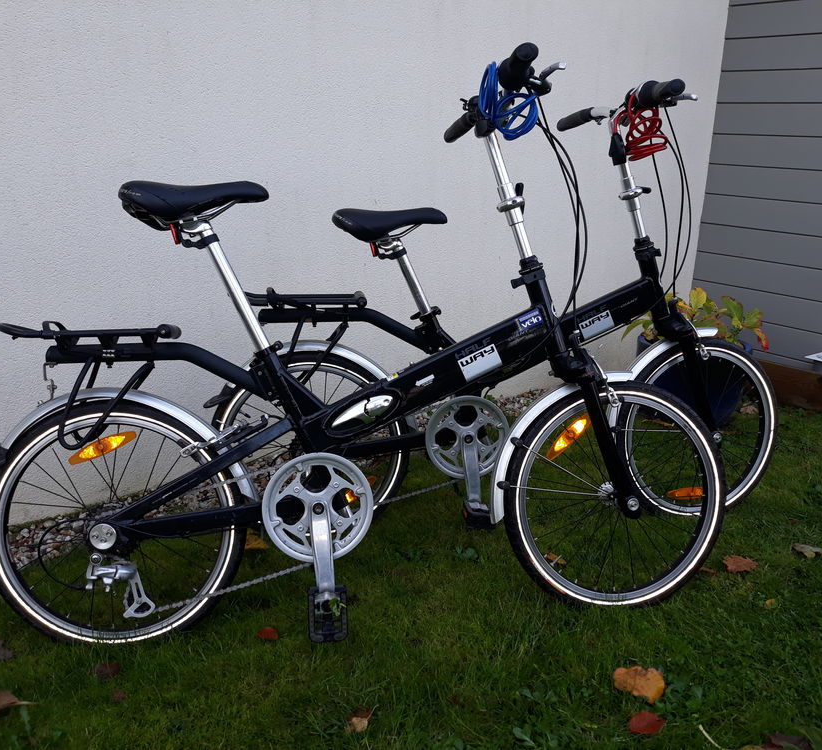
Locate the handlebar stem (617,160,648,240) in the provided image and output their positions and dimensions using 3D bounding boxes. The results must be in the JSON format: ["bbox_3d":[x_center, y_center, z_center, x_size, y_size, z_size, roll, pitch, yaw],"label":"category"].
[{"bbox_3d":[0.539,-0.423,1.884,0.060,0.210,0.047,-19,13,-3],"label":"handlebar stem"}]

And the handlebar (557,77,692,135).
[{"bbox_3d":[0.486,-0.609,1.842,0.110,0.090,0.550,-3,9,-15],"label":"handlebar"}]

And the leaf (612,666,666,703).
[{"bbox_3d":[0.412,0.556,1.404,0.086,0.020,0.074,8,19,20],"label":"leaf"}]

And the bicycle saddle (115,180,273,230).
[{"bbox_3d":[-0.400,-0.319,1.478,0.268,0.095,0.165,-2,4,-7],"label":"bicycle saddle"}]

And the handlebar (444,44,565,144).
[{"bbox_3d":[0.152,-0.523,1.536,0.110,0.090,0.550,-3,3,-11],"label":"handlebar"}]

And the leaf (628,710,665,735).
[{"bbox_3d":[0.397,0.587,1.317,0.062,0.015,0.047,1,18,0],"label":"leaf"}]

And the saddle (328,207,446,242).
[{"bbox_3d":[-0.055,-0.352,1.831,0.270,0.080,0.162,-2,10,-7],"label":"saddle"}]

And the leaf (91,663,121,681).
[{"bbox_3d":[-0.552,0.538,1.416,0.048,0.015,0.035,-1,18,-8],"label":"leaf"}]

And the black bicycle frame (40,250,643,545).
[{"bbox_3d":[-0.115,0.041,1.534,1.140,0.535,0.150,-2,4,-7],"label":"black bicycle frame"}]

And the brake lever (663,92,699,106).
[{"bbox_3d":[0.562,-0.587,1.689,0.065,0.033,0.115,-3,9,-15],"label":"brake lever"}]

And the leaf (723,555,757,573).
[{"bbox_3d":[0.765,0.438,1.812,0.077,0.018,0.055,6,19,14],"label":"leaf"}]

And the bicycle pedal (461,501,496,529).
[{"bbox_3d":[0.165,0.335,1.864,0.074,0.037,0.088,-2,12,-7],"label":"bicycle pedal"}]

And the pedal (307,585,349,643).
[{"bbox_3d":[-0.156,0.447,1.455,0.068,0.100,0.030,-2,3,-8],"label":"pedal"}]

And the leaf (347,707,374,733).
[{"bbox_3d":[-0.085,0.578,1.310,0.042,0.020,0.043,1,18,0],"label":"leaf"}]

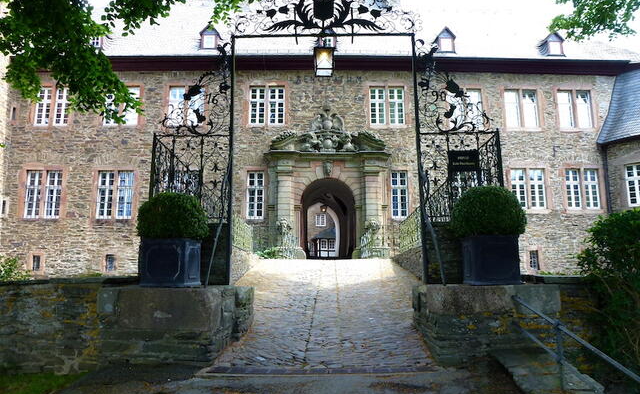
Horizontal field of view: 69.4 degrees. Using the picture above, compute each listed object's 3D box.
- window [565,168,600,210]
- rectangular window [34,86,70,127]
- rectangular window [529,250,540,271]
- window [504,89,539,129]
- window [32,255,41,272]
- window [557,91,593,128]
[{"bbox_3d":[11.516,-0.367,20.295,1.589,1.785,0.180,0,-10,-2],"label":"window"},{"bbox_3d":[-11.619,-3.885,20.071,1.487,1.748,0.180,0,-10,-2],"label":"rectangular window"},{"bbox_3d":[9.142,2.706,19.692,0.476,0.843,0.180,0,-10,-2],"label":"rectangular window"},{"bbox_3d":[9.055,-3.915,20.808,1.554,1.815,0.180,0,-10,-2],"label":"window"},{"bbox_3d":[-13.188,3.081,21.495,0.294,0.729,0.100,0,-9,-1],"label":"window"},{"bbox_3d":[11.520,-3.932,20.899,1.590,1.823,0.180,0,-10,-2],"label":"window"}]

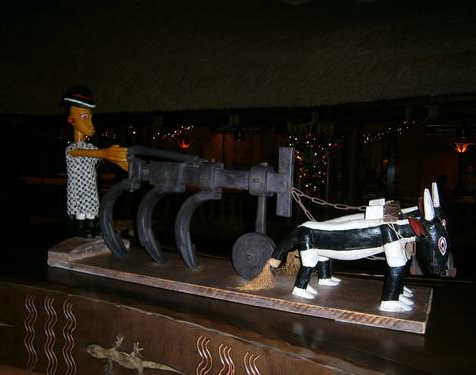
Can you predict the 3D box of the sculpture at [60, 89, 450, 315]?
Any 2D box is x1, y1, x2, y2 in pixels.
[{"bbox_3d":[-0.061,-0.043,1.041,1.150,0.587,0.250,0,2,30],"label":"sculpture"}]

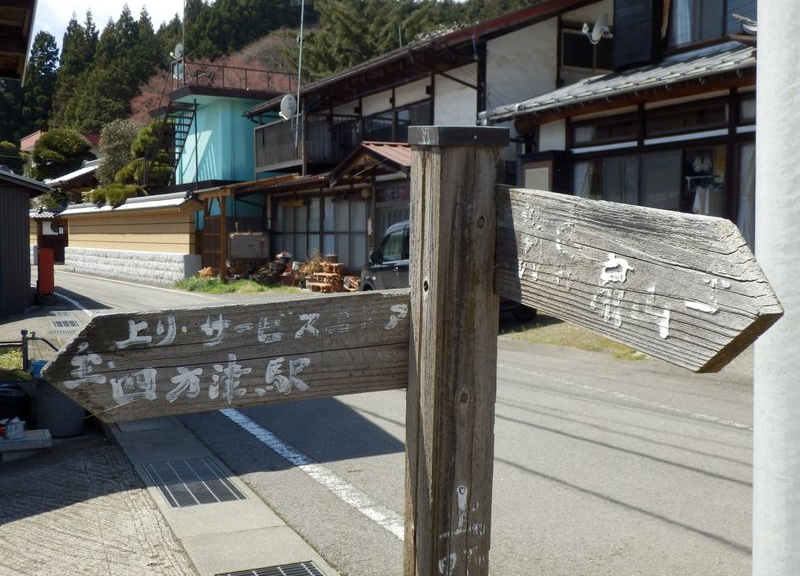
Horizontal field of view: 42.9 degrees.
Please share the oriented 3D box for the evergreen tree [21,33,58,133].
[{"bbox_3d":[-33.540,-15.288,95.456,3.800,17.000,3.800,-1,3,-22],"label":"evergreen tree"}]

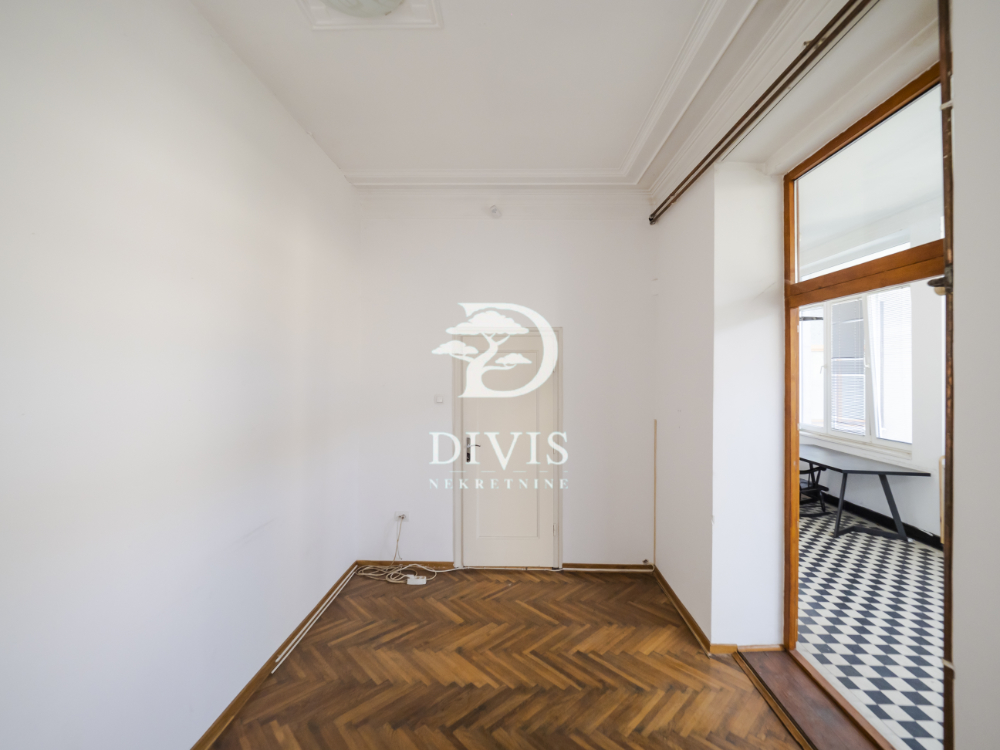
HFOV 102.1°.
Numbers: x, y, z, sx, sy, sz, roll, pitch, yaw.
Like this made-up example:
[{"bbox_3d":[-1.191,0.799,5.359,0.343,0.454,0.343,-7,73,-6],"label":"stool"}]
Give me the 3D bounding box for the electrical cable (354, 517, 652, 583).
[{"bbox_3d":[0.048,1.476,3.425,2.585,0.465,0.302,1,0,1],"label":"electrical cable"}]

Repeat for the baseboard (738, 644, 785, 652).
[{"bbox_3d":[1.632,1.707,2.534,0.295,0.040,0.020,1,0,-2],"label":"baseboard"}]

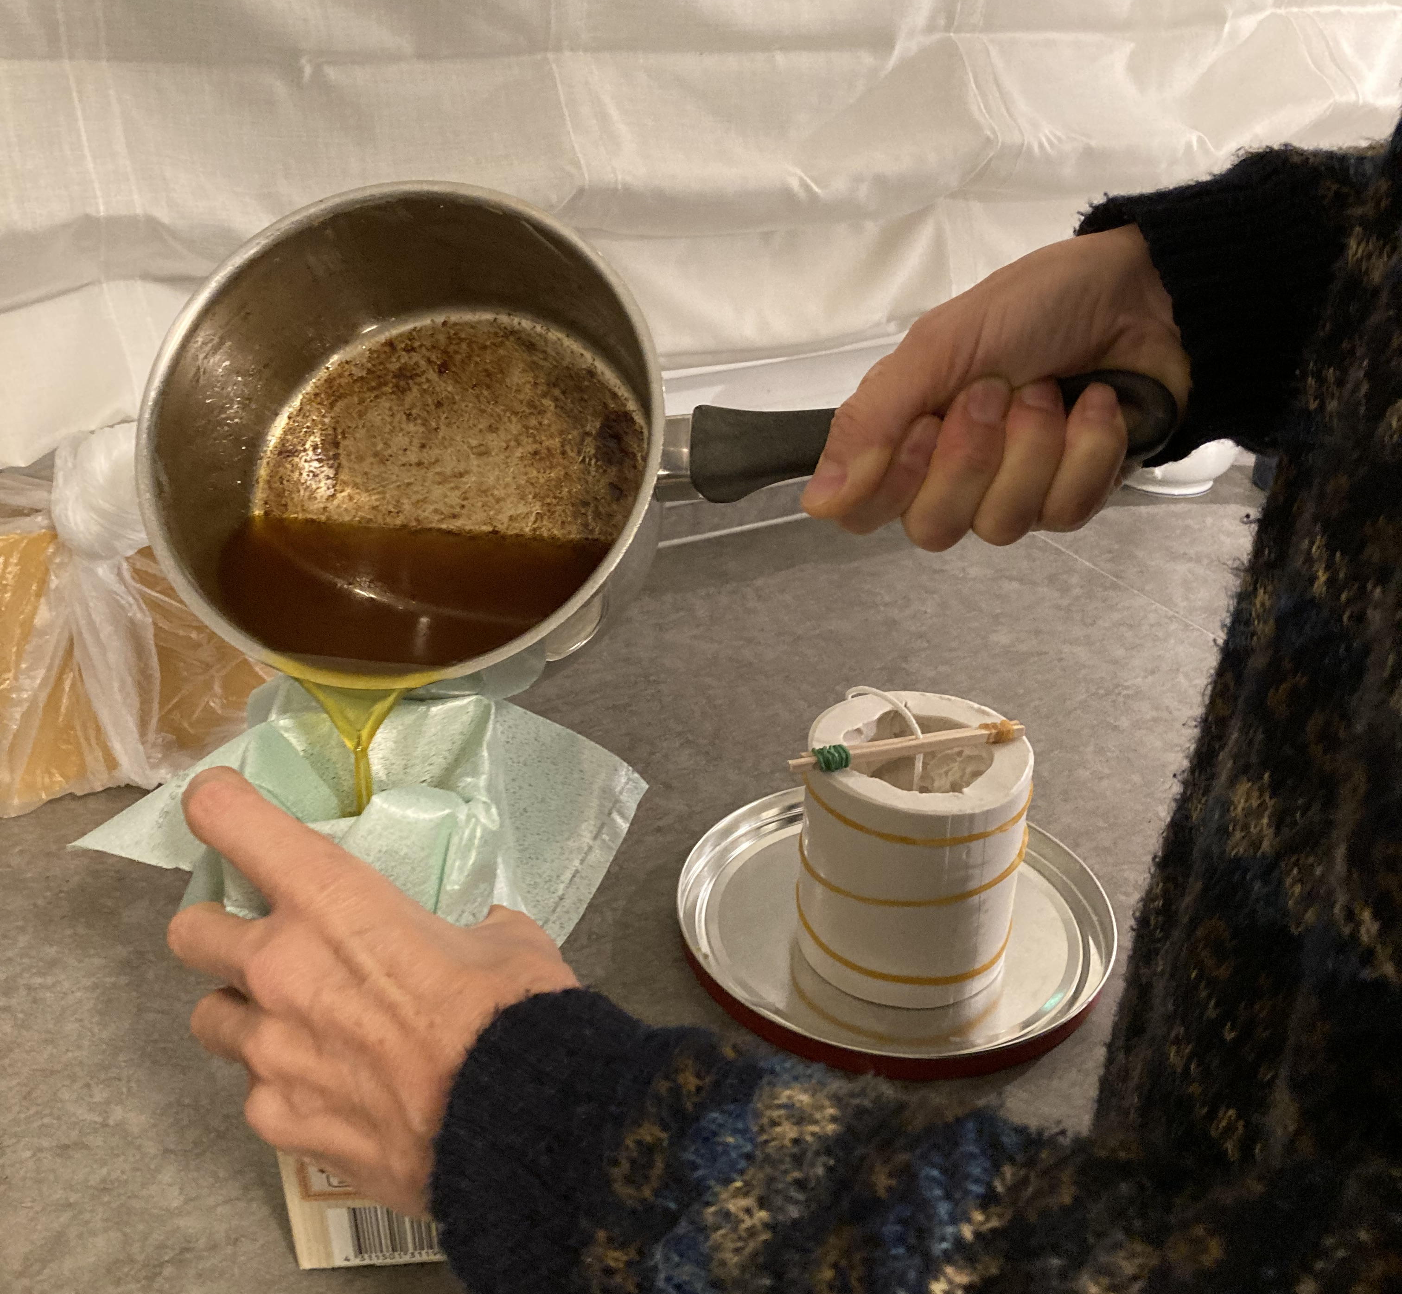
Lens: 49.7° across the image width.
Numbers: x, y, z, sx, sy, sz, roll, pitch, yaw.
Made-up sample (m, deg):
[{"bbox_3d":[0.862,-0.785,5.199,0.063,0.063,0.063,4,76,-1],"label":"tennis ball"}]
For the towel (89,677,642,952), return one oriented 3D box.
[{"bbox_3d":[-0.098,0.056,0.442,0.160,0.080,0.125,0,29,0],"label":"towel"}]

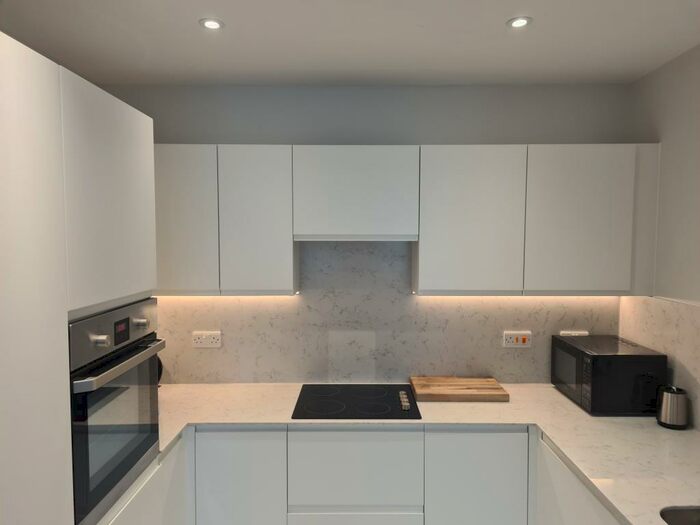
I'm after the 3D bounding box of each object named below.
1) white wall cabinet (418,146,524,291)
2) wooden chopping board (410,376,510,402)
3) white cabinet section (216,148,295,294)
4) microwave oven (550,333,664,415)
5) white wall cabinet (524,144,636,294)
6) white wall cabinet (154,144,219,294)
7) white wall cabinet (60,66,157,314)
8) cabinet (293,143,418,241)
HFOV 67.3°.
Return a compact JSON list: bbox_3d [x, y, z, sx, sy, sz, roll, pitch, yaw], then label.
[{"bbox_3d":[0.585,-0.206,2.666,0.505,0.719,0.325,0,3,1],"label":"white wall cabinet"},{"bbox_3d":[0.555,0.655,2.716,0.454,0.038,0.299,0,3,1],"label":"wooden chopping board"},{"bbox_3d":[-0.444,-0.205,2.652,0.351,0.715,0.322,0,4,0],"label":"white cabinet section"},{"bbox_3d":[1.249,0.542,2.585,0.332,0.279,0.467,0,3,0],"label":"microwave oven"},{"bbox_3d":[1.093,-0.206,2.659,0.513,0.719,0.325,0,3,1],"label":"white wall cabinet"},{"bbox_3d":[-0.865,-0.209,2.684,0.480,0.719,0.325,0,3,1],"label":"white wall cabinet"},{"bbox_3d":[-1.010,-0.186,1.636,0.580,0.646,0.599,0,3,1],"label":"white wall cabinet"},{"bbox_3d":[0.032,-0.338,2.665,0.600,0.457,0.325,0,3,1],"label":"cabinet"}]

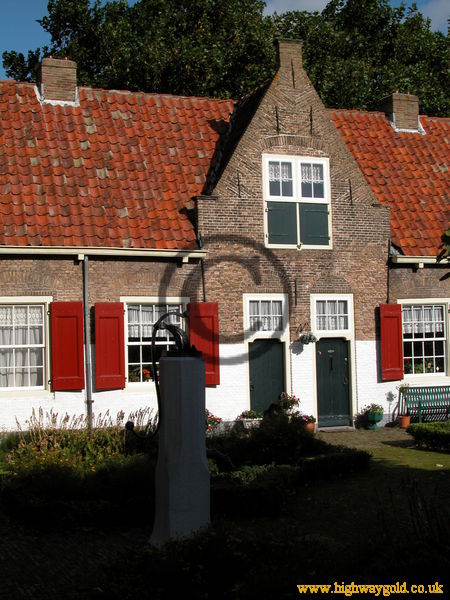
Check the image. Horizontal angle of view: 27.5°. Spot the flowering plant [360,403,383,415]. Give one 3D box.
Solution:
[{"bbox_3d":[3.040,2.251,18.930,0.420,0.260,0.360,0,-3,-24],"label":"flowering plant"}]

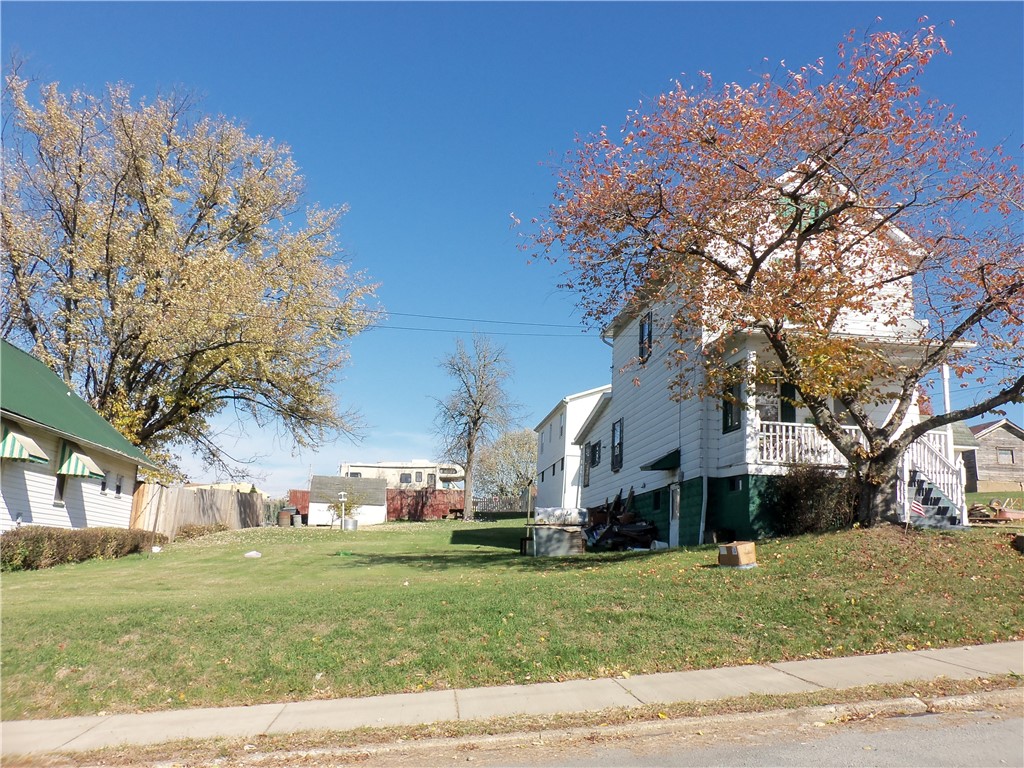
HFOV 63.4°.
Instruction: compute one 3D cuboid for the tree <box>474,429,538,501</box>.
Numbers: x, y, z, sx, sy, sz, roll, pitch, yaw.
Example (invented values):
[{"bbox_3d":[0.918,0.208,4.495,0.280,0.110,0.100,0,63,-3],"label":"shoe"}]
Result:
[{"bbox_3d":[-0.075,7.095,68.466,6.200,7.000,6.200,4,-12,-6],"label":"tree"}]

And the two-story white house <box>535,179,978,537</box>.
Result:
[{"bbox_3d":[5.771,0.293,22.857,5.500,8.700,15.400,4,-12,-6],"label":"two-story white house"}]

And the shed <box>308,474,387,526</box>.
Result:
[{"bbox_3d":[-8.523,6.069,43.281,3.900,2.650,2.500,4,-12,-6],"label":"shed"}]

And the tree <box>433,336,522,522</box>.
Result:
[{"bbox_3d":[-1.978,2.441,46.581,4.800,10.600,4.800,4,-12,-6],"label":"tree"}]

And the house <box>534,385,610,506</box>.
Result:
[{"bbox_3d":[5.493,4.103,44.453,7.600,7.300,9.900,4,-12,-6],"label":"house"}]

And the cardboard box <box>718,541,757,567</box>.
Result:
[{"bbox_3d":[3.535,2.661,12.984,0.370,0.300,0.450,-2,-7,42],"label":"cardboard box"}]

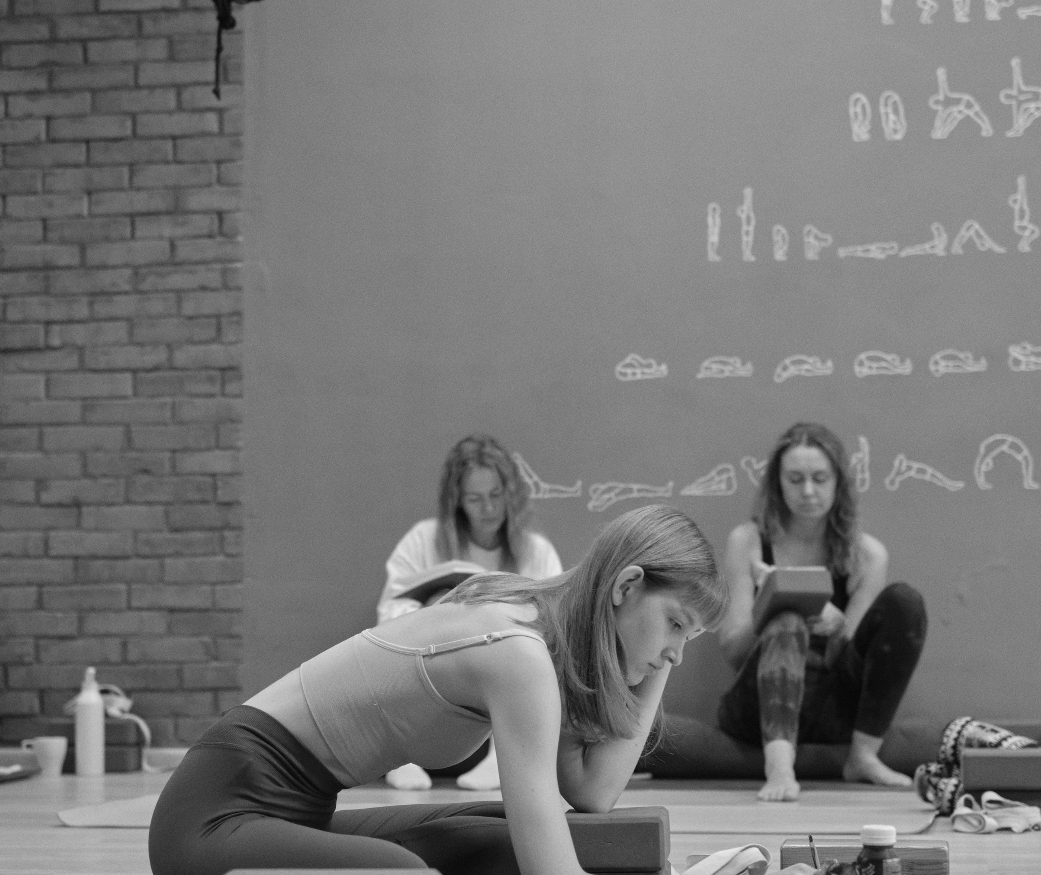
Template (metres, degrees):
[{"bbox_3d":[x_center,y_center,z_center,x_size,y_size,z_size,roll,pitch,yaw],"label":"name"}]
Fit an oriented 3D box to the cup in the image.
[{"bbox_3d":[-1.154,0.773,5.573,0.110,0.095,0.080,-1,-4,0],"label":"cup"}]

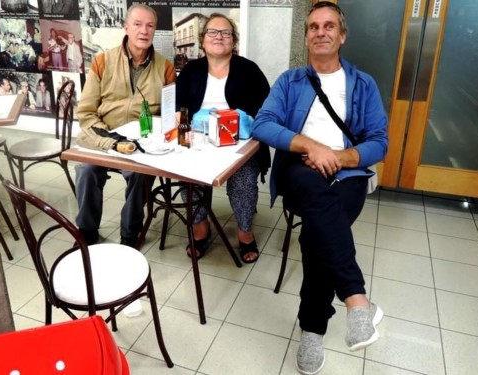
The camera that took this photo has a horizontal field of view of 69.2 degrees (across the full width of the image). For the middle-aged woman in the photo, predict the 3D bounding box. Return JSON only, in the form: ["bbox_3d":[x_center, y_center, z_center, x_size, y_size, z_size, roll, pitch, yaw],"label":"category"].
[{"bbox_3d":[-0.081,-0.219,1.977,0.520,1.330,0.620,1,24,5],"label":"middle-aged woman"}]

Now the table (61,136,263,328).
[{"bbox_3d":[-0.344,0.162,1.814,0.800,0.775,0.570,8,25,21],"label":"table"}]

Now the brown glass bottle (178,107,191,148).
[{"bbox_3d":[-0.261,-0.284,1.617,0.063,0.196,0.063,-1,24,0],"label":"brown glass bottle"}]

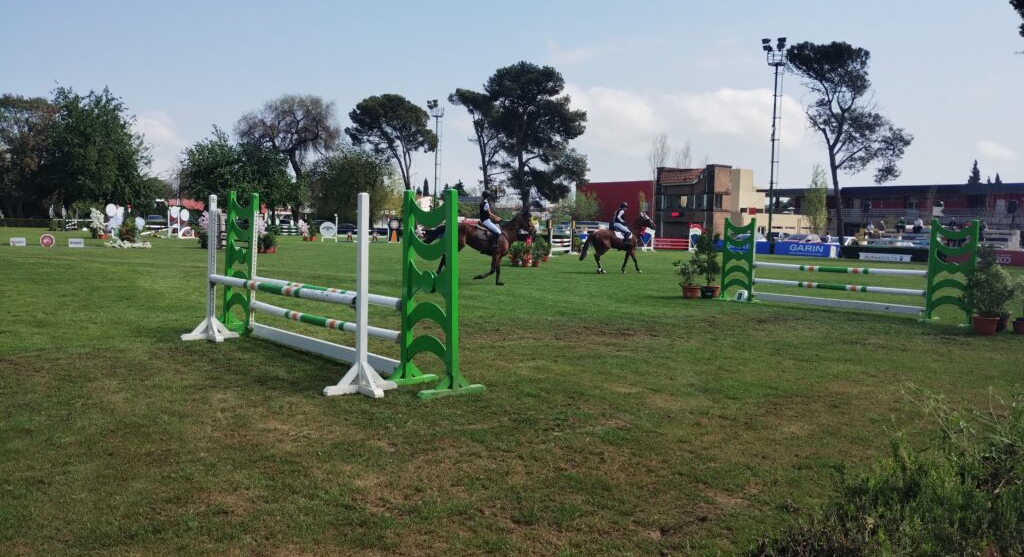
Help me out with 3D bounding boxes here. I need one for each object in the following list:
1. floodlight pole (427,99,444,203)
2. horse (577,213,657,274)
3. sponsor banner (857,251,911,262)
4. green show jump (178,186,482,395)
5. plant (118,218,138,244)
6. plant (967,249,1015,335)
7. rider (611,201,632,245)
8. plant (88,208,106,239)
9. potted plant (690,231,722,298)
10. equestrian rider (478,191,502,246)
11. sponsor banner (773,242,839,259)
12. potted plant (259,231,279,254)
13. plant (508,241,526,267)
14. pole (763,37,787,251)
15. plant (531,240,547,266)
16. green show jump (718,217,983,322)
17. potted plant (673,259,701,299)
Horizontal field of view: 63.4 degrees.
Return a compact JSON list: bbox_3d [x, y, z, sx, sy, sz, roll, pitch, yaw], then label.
[{"bbox_3d":[-8.696,-12.389,93.425,1.450,15.300,1.450,4,4,30],"label":"floodlight pole"},{"bbox_3d":[3.523,-1.195,28.059,2.580,2.070,0.620,1,4,-6],"label":"horse"},{"bbox_3d":[22.525,-1.262,49.998,3.200,0.400,0.060,2,4,9],"label":"sponsor banner"},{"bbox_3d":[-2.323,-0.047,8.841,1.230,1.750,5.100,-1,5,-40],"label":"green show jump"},{"bbox_3d":[-20.686,-2.582,44.743,0.980,1.280,0.980,0,4,-25],"label":"plant"},{"bbox_3d":[7.554,0.201,13.096,0.735,1.378,0.735,2,4,0],"label":"plant"},{"bbox_3d":[3.604,-1.836,27.300,0.700,1.470,0.580,2,4,-2],"label":"rider"},{"bbox_3d":[-24.550,-3.270,49.243,1.000,1.850,1.000,0,4,-26],"label":"plant"},{"bbox_3d":[4.351,-0.320,18.557,0.680,1.461,0.680,2,4,0],"label":"potted plant"},{"bbox_3d":[-0.544,-1.566,21.300,0.680,1.420,0.500,1,4,-3],"label":"equestrian rider"},{"bbox_3d":[19.111,-1.884,53.875,4.292,0.880,0.120,5,5,42],"label":"sponsor banner"},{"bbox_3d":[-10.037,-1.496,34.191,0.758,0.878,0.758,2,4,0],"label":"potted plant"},{"bbox_3d":[0.196,-0.868,29.614,0.623,0.903,0.623,2,4,0],"label":"plant"},{"bbox_3d":[19.501,-9.779,61.801,1.500,15.800,1.500,0,4,-30],"label":"pole"},{"bbox_3d":[1.031,-1.005,31.762,0.620,1.070,0.620,2,4,0],"label":"plant"},{"bbox_3d":[6.381,-0.277,16.366,0.660,1.810,5.150,-2,5,-42],"label":"green show jump"},{"bbox_3d":[3.812,0.015,18.122,0.581,0.859,0.581,2,4,0],"label":"potted plant"}]

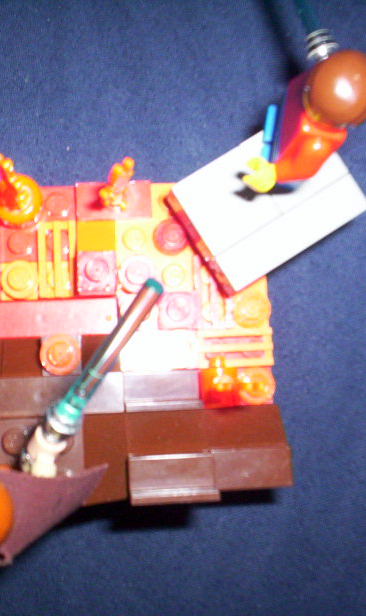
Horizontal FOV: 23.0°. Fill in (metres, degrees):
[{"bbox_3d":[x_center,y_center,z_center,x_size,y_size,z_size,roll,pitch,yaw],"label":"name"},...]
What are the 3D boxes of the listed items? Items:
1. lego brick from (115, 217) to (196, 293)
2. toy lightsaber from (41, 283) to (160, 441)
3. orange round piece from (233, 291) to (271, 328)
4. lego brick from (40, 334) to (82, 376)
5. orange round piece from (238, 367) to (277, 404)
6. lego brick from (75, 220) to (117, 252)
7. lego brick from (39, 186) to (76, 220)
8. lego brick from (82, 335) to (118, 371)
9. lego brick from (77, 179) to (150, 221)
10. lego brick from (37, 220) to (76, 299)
[{"bbox_3d":[-0.006,-0.011,0.193,0.016,0.006,0.016,-2,85,-5],"label":"lego brick"},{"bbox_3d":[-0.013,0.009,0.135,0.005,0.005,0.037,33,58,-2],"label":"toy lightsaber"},{"bbox_3d":[0.014,0.000,0.190,0.008,0.005,0.008,0,85,-5],"label":"orange round piece"},{"bbox_3d":[-0.025,0.009,0.182,0.008,0.005,0.008,-2,86,-5],"label":"lego brick"},{"bbox_3d":[0.015,0.016,0.189,0.008,0.005,0.008,0,85,-5],"label":"orange round piece"},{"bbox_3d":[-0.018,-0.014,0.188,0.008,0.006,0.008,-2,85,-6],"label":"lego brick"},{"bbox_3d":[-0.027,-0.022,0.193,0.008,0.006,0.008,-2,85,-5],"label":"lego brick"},{"bbox_3d":[-0.017,0.009,0.186,0.008,0.007,0.008,-2,85,-5],"label":"lego brick"},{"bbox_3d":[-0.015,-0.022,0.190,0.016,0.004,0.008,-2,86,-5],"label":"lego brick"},{"bbox_3d":[-0.026,-0.010,0.188,0.008,0.003,0.016,-2,86,-5],"label":"lego brick"}]

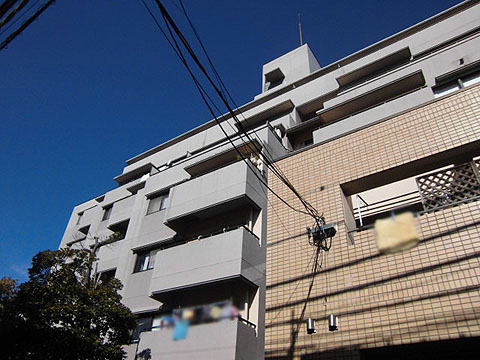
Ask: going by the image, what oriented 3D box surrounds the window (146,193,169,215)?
[{"bbox_3d":[-3.581,1.014,16.384,1.600,1.080,0.150,-20,-43,28],"label":"window"}]

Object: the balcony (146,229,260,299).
[{"bbox_3d":[-1.178,2.976,12.028,3.780,1.530,1.150,-20,-43,28],"label":"balcony"}]

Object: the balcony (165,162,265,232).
[{"bbox_3d":[-1.018,0.736,13.701,3.780,1.530,1.150,-20,-43,28],"label":"balcony"}]

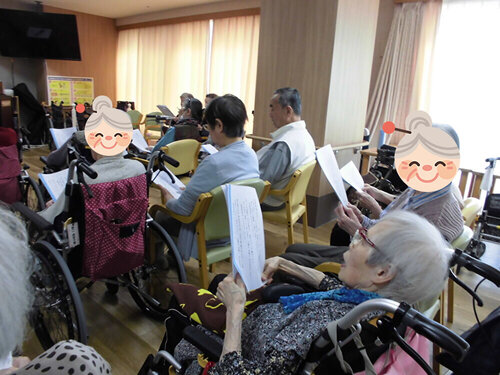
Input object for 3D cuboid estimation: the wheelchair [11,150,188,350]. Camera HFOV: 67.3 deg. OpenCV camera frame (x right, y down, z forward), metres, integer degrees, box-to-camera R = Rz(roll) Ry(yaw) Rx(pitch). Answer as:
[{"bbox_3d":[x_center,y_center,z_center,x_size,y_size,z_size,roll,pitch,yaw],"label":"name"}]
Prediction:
[{"bbox_3d":[-0.853,0.249,1.922,1.000,0.930,0.620,14,18,35],"label":"wheelchair"}]

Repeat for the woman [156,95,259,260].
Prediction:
[{"bbox_3d":[-0.276,0.062,2.236,0.760,1.200,0.480,16,19,41],"label":"woman"}]

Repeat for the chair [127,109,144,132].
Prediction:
[{"bbox_3d":[-2.407,-1.107,7.165,0.550,0.750,0.530,13,17,32],"label":"chair"}]

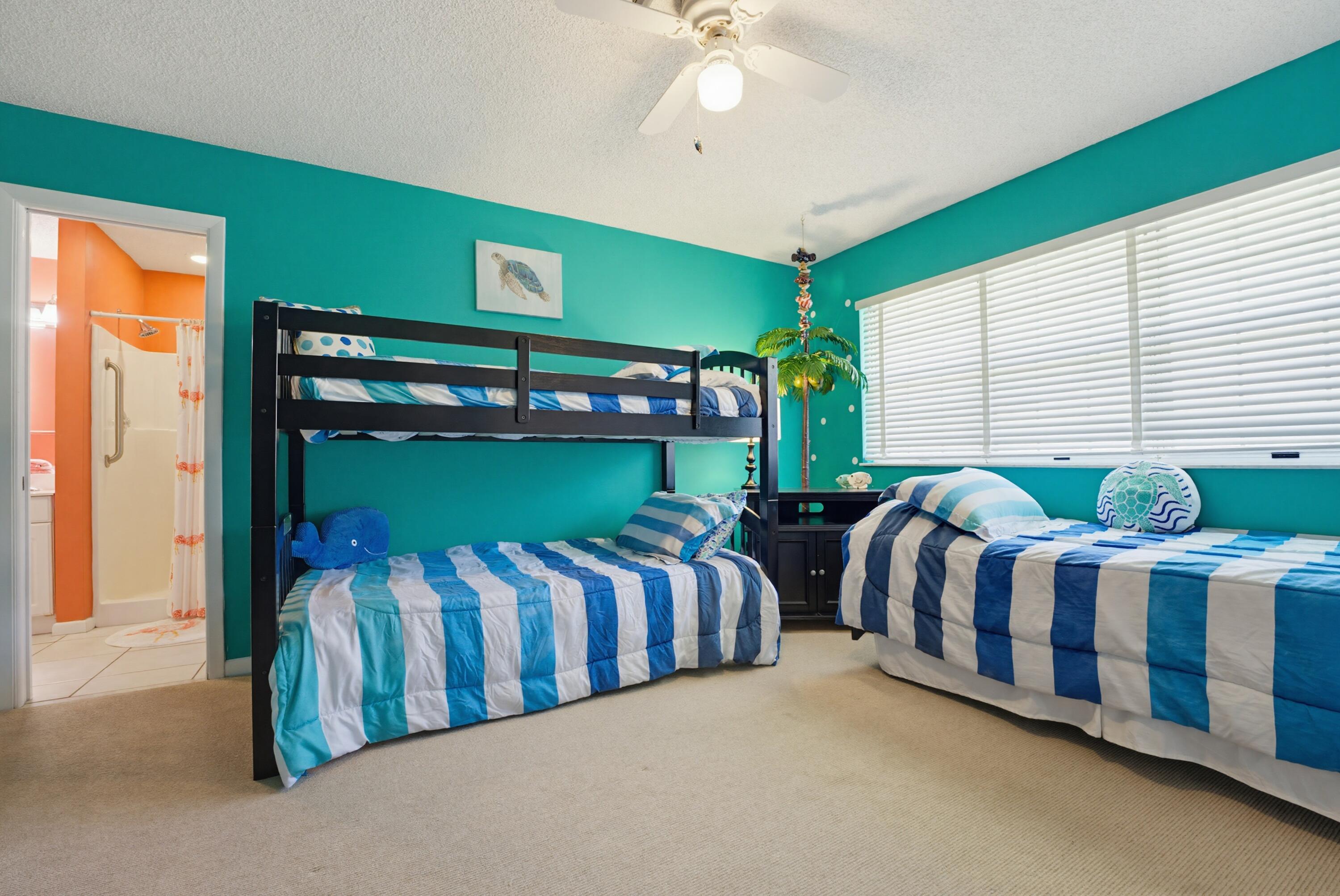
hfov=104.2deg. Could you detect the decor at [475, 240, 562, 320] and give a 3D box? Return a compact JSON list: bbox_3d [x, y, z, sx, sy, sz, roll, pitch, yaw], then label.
[{"bbox_3d":[-0.883,-0.989,3.080,0.500,0.397,0.030,0,-1,-30],"label":"decor"}]

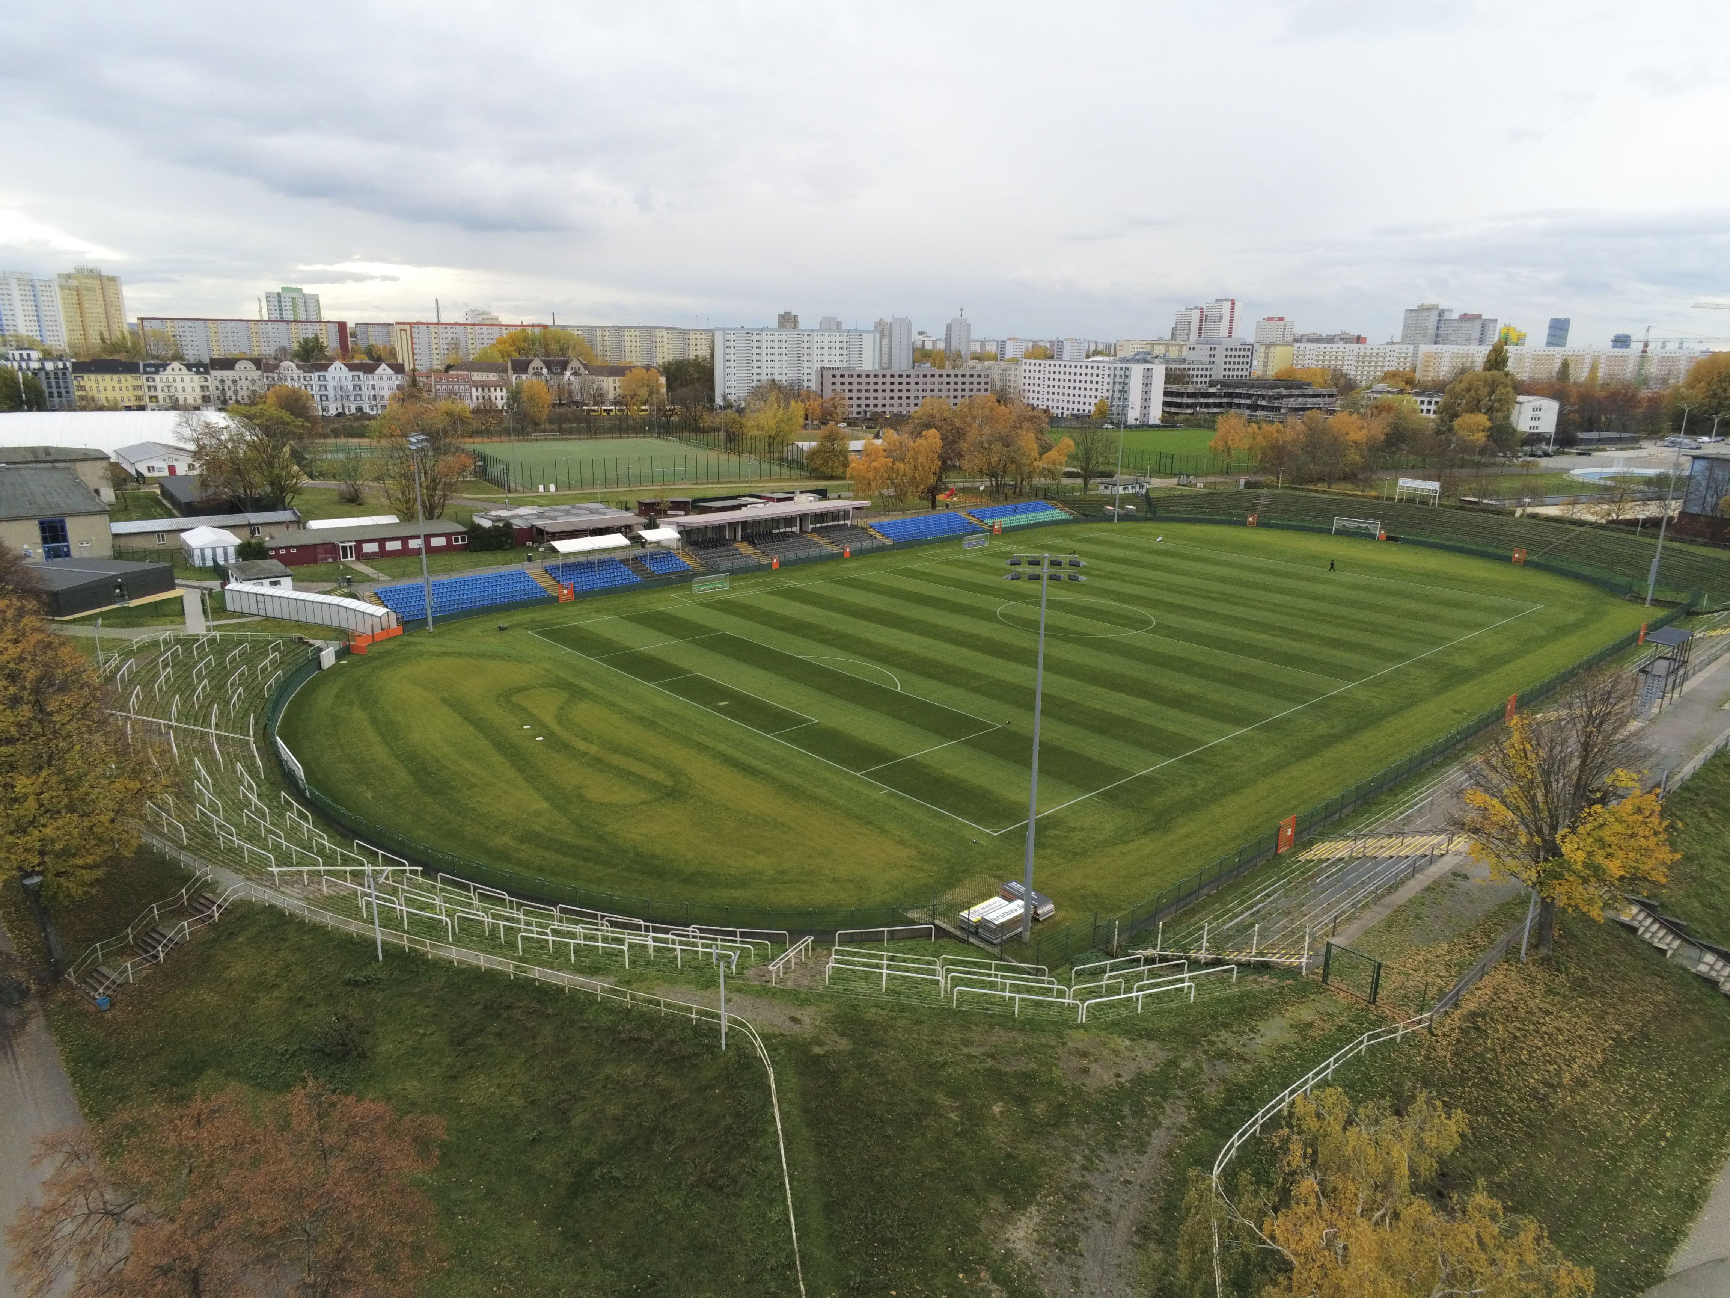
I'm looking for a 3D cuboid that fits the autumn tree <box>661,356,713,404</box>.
[{"bbox_3d":[-77.225,-117.556,501.260,21.691,19.474,18.437,-2,16,-8],"label":"autumn tree"}]

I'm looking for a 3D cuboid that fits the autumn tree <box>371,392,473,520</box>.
[{"bbox_3d":[-72.291,-31.677,188.734,16.223,21.131,16.223,-5,17,-20],"label":"autumn tree"}]

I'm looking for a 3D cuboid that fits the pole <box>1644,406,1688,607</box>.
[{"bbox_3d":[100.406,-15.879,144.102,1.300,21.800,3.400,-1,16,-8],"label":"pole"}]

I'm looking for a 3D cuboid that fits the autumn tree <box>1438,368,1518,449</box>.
[{"bbox_3d":[182.634,-71.394,342.962,22.500,22.000,19.500,9,18,26],"label":"autumn tree"}]

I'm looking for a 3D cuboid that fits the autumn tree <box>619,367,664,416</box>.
[{"bbox_3d":[-74.818,-84.169,380.632,14.500,16.800,13.500,-2,16,-11],"label":"autumn tree"}]

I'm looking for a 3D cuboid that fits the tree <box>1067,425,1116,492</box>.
[{"bbox_3d":[46.227,-38.625,233.807,9.975,13.487,9.975,4,16,11],"label":"tree"}]

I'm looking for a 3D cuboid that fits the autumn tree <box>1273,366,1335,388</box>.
[{"bbox_3d":[173.632,-102.658,458.159,23.562,19.819,20.028,7,17,19],"label":"autumn tree"}]

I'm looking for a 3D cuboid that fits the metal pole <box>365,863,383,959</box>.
[{"bbox_3d":[-23.039,12.531,54.313,0.950,5.100,0.500,7,17,20],"label":"metal pole"}]

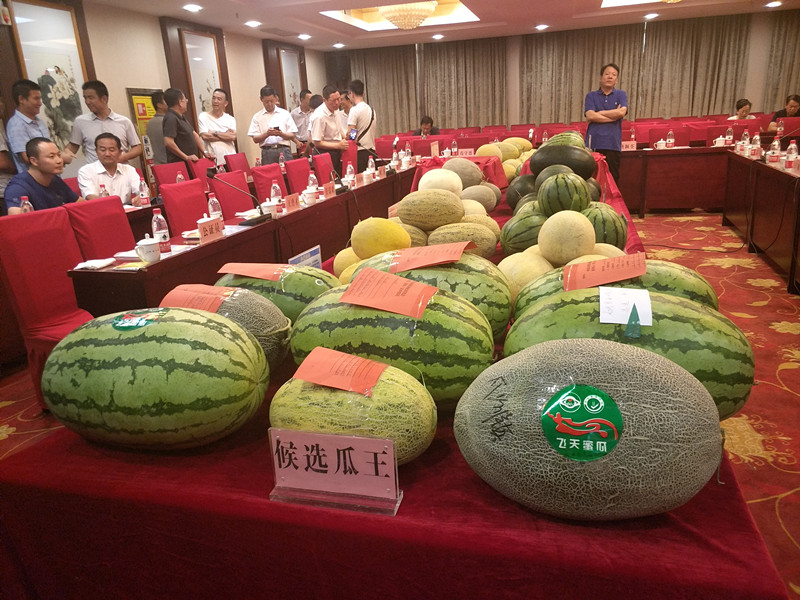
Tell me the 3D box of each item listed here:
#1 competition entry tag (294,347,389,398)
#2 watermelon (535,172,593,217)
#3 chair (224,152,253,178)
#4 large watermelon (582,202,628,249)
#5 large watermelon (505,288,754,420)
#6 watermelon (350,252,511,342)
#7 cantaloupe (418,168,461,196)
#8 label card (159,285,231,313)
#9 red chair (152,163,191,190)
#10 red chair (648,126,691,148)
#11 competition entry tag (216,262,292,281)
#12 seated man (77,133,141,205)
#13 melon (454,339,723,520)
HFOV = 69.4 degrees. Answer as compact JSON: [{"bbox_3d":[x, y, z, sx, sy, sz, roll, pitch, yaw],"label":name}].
[{"bbox_3d":[-0.087,0.108,0.876,0.127,0.012,0.093,12,28,12],"label":"competition entry tag"},{"bbox_3d":[0.646,-0.406,2.269,0.215,0.190,0.205,3,19,18],"label":"watermelon"},{"bbox_3d":[-1.607,-1.146,6.544,0.560,0.970,0.440,3,19,18],"label":"chair"},{"bbox_3d":[0.722,-0.243,2.080,0.198,0.195,0.198,3,19,18],"label":"large watermelon"},{"bbox_3d":[0.371,0.104,0.981,0.391,0.247,0.237,7,20,30],"label":"large watermelon"},{"bbox_3d":[0.059,0.010,1.315,0.400,0.263,0.253,6,20,29],"label":"watermelon"},{"bbox_3d":[0.186,-0.523,2.661,0.200,0.165,0.190,-1,18,7],"label":"cantaloupe"},{"bbox_3d":[-0.447,-0.001,1.261,0.165,0.030,0.100,4,47,17],"label":"label card"},{"bbox_3d":[-1.783,-0.737,5.202,0.540,0.950,0.440,3,19,18],"label":"red chair"},{"bbox_3d":[3.268,-1.587,7.087,0.450,0.970,0.560,3,19,18],"label":"red chair"},{"bbox_3d":[-0.344,-0.070,1.366,0.150,0.012,0.098,4,25,7],"label":"competition entry tag"},{"bbox_3d":[-2.200,-0.689,4.703,0.520,1.300,0.720,-19,24,-41],"label":"seated man"},{"bbox_3d":[0.250,0.173,0.795,0.342,0.239,0.229,2,18,17],"label":"melon"}]

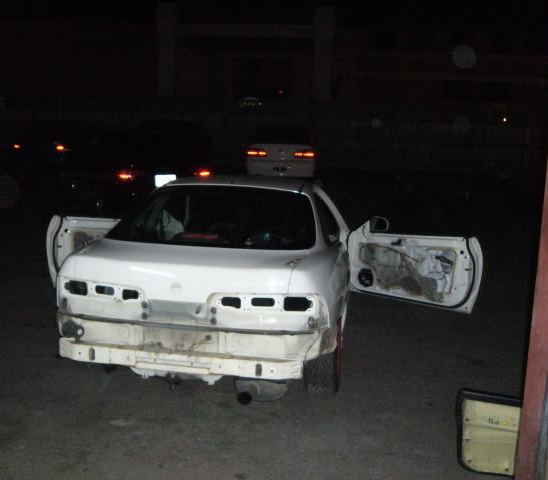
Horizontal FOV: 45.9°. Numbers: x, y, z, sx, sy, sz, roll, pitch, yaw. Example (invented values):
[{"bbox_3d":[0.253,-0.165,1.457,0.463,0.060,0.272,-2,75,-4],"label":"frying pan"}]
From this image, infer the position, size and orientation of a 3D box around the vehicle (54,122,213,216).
[{"bbox_3d":[-1.943,-1.565,12.791,1.760,1.600,4.500,0,11,-4],"label":"vehicle"}]

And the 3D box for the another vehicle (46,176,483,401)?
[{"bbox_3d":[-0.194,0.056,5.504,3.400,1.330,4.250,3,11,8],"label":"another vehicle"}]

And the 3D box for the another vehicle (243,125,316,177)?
[{"bbox_3d":[0.195,-2.431,17.848,1.720,1.380,4.550,1,11,1],"label":"another vehicle"}]

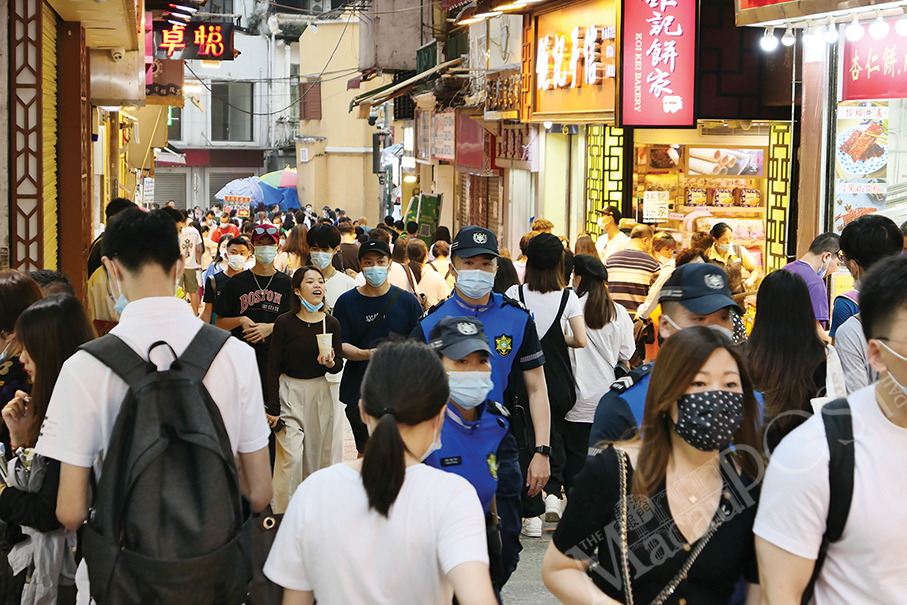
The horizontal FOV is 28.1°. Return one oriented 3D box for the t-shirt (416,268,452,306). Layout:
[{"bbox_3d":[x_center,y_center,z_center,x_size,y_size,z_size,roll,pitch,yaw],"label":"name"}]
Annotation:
[{"bbox_3d":[-0.154,0.023,14.000,0.450,0.600,0.280,2,6,14],"label":"t-shirt"}]

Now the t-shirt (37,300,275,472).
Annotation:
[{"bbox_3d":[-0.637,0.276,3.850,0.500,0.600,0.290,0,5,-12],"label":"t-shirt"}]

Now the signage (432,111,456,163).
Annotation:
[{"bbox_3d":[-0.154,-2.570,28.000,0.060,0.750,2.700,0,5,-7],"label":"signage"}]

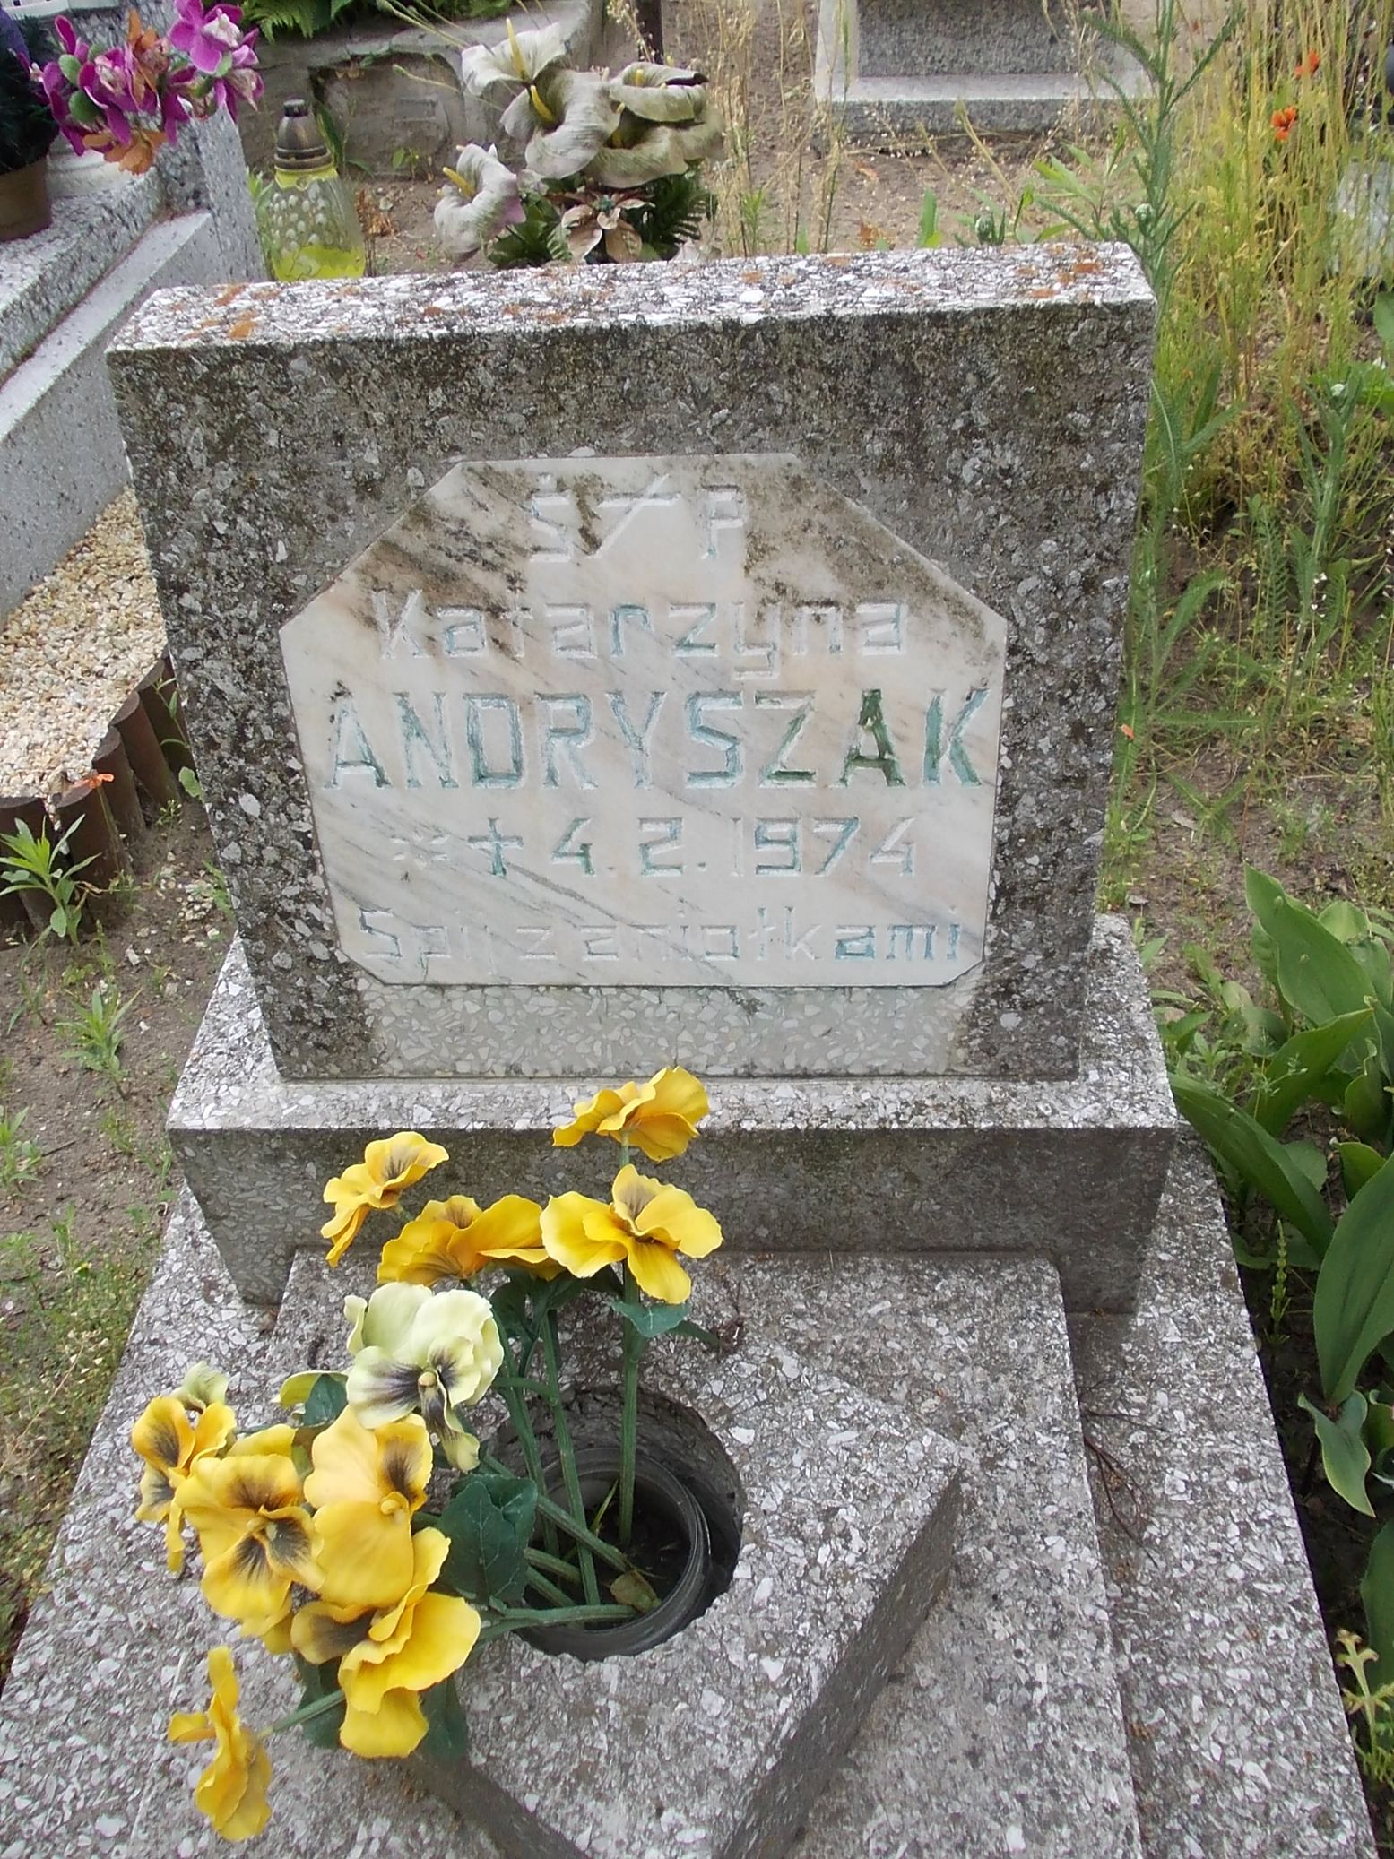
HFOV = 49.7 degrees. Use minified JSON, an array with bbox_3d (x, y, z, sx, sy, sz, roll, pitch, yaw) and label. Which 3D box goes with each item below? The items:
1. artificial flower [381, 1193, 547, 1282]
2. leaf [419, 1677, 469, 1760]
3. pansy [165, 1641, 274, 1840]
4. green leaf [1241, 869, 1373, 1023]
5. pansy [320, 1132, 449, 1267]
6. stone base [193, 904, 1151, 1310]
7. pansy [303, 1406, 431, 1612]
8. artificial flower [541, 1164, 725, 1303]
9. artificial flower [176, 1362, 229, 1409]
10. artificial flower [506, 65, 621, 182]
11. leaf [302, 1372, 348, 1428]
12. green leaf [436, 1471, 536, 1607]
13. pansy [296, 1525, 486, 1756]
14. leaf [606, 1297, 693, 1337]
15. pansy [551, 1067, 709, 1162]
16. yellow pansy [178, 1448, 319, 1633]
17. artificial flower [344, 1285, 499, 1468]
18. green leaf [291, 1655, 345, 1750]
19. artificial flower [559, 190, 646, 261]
[{"bbox_3d":[-0.119,0.157,0.765,0.082,0.038,0.065,-6,28,3],"label":"artificial flower"},{"bbox_3d":[-0.134,0.409,0.780,0.034,0.020,0.048,3,59,-5],"label":"leaf"},{"bbox_3d":[-0.211,0.360,0.665,0.045,0.083,0.078,-22,46,-18],"label":"pansy"},{"bbox_3d":[0.446,0.017,1.090,0.145,0.040,0.060,41,72,20],"label":"green leaf"},{"bbox_3d":[-0.163,0.141,0.785,0.065,0.035,0.075,5,48,47],"label":"pansy"},{"bbox_3d":[-0.012,0.118,0.964,0.570,0.177,0.173,-1,43,4],"label":"stone base"},{"bbox_3d":[-0.144,0.252,0.655,0.061,0.085,0.036,23,7,26],"label":"pansy"},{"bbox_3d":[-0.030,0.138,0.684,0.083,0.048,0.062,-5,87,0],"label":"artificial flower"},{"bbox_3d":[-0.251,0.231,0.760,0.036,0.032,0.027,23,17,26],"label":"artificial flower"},{"bbox_3d":[-0.158,-0.953,1.780,0.115,0.100,0.105,-20,52,19],"label":"artificial flower"},{"bbox_3d":[-0.200,0.254,0.810,0.032,0.018,0.034,-5,60,-3],"label":"leaf"},{"bbox_3d":[-0.111,0.322,0.795,0.050,0.025,0.068,0,65,-6],"label":"green leaf"},{"bbox_3d":[-0.134,0.306,0.645,0.076,0.050,0.087,38,94,36],"label":"pansy"},{"bbox_3d":[-0.023,0.183,0.715,0.042,0.016,0.032,0,51,4],"label":"leaf"},{"bbox_3d":[-0.029,0.081,0.660,0.070,0.062,0.042,-20,73,-16],"label":"pansy"},{"bbox_3d":[-0.225,0.307,0.755,0.068,0.035,0.085,4,67,-3],"label":"yellow pansy"},{"bbox_3d":[-0.139,0.227,0.765,0.075,0.040,0.085,-8,71,-12],"label":"artificial flower"},{"bbox_3d":[-0.191,0.397,0.775,0.038,0.020,0.050,-2,60,-8],"label":"green leaf"},{"bbox_3d":[-0.097,-0.727,1.550,0.095,0.080,0.055,-5,21,0],"label":"artificial flower"}]

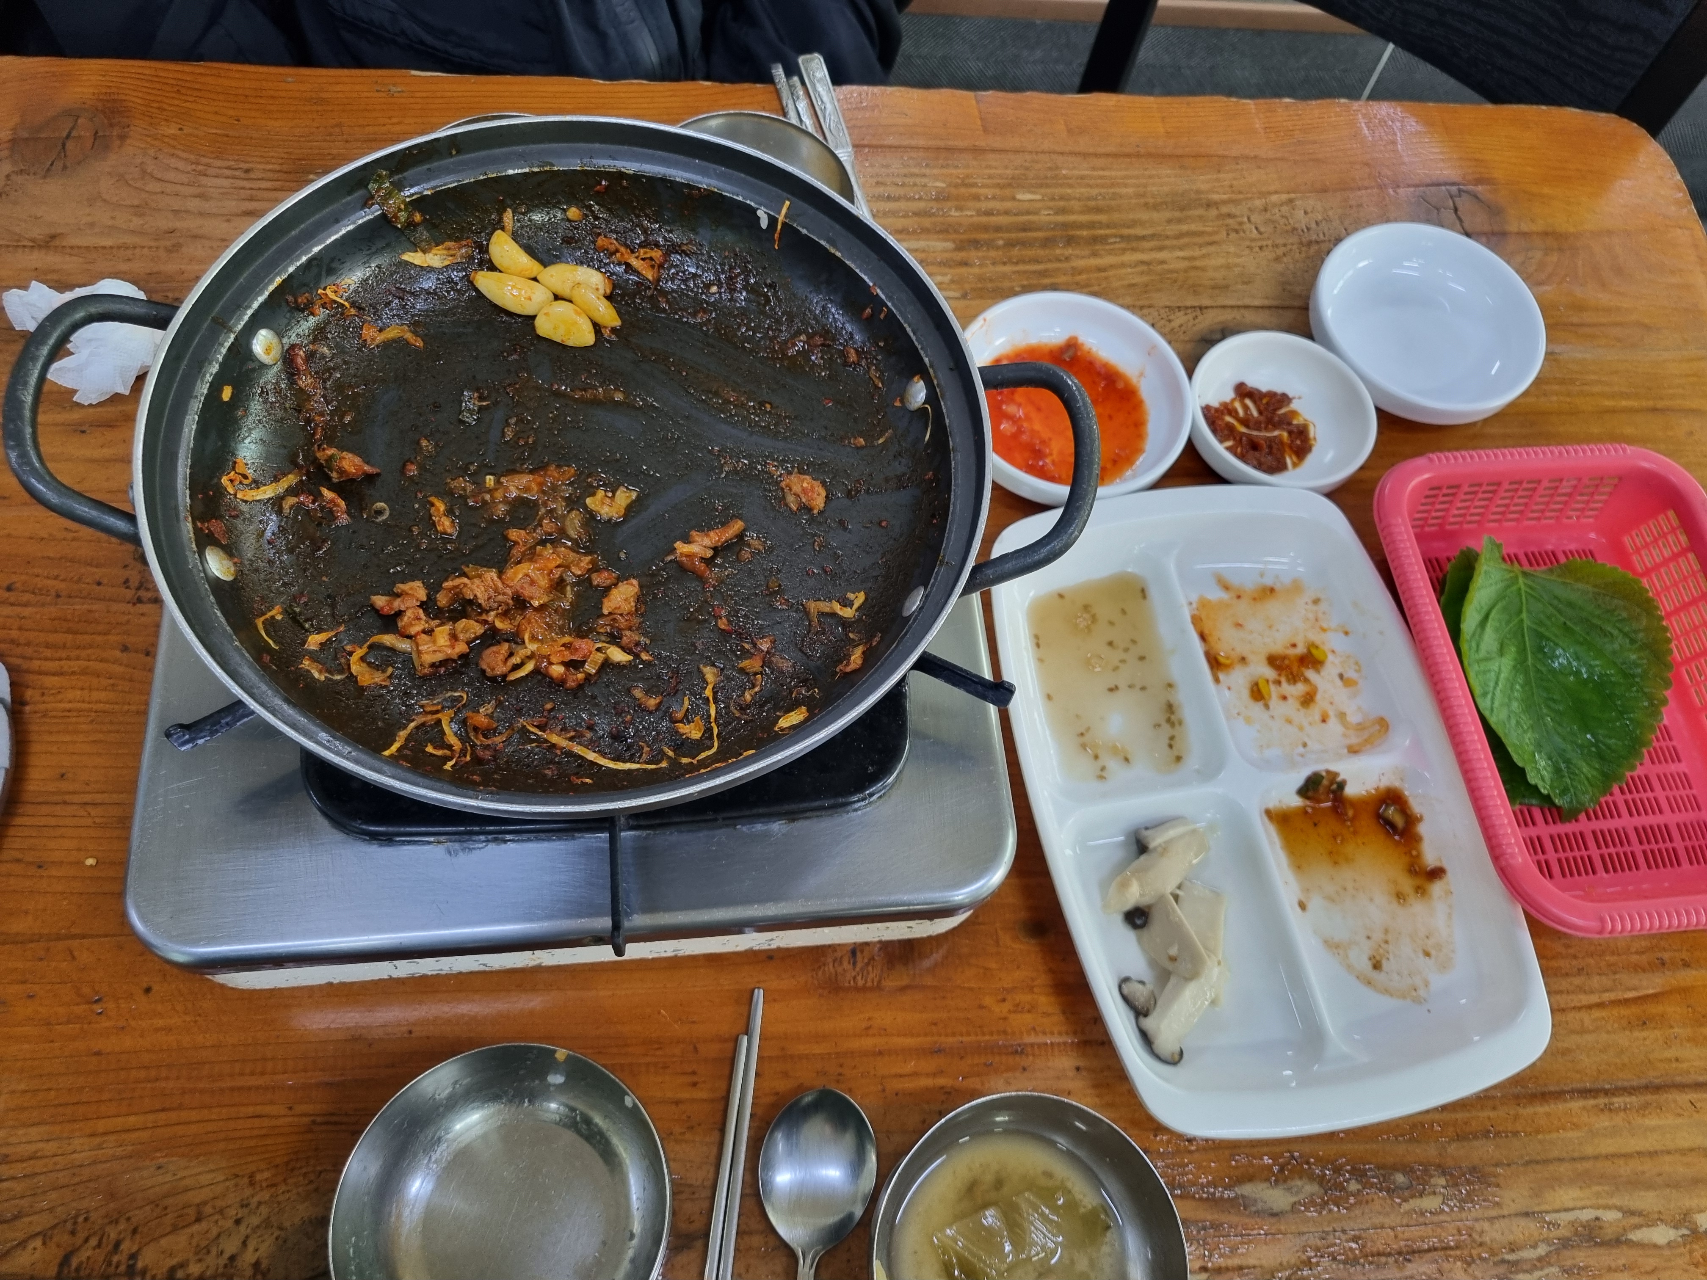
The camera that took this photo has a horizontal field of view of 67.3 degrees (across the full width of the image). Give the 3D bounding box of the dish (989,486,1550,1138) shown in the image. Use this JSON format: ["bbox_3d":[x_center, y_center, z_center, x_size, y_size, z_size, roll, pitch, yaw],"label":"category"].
[{"bbox_3d":[0.163,0.060,0.537,0.189,0.027,0.272,-8,66,-11],"label":"dish"}]

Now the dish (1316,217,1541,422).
[{"bbox_3d":[0.288,-0.157,0.655,0.118,0.032,0.118,3,64,-6],"label":"dish"}]

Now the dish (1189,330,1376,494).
[{"bbox_3d":[0.204,-0.104,0.621,0.088,0.028,0.088,3,64,-6],"label":"dish"}]

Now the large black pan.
[{"bbox_3d":[-0.089,-0.054,0.429,0.338,0.072,0.262,0,64,-7],"label":"large black pan"}]

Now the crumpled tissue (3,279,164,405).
[{"bbox_3d":[-0.331,-0.133,0.567,0.100,0.025,0.070,-2,65,-9],"label":"crumpled tissue"}]

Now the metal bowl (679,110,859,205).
[{"bbox_3d":[-0.052,-0.203,0.625,0.103,0.046,0.103,-2,65,-9],"label":"metal bowl"}]

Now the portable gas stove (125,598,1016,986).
[{"bbox_3d":[-0.102,-0.029,0.505,0.289,0.098,0.305,-2,65,-9],"label":"portable gas stove"}]

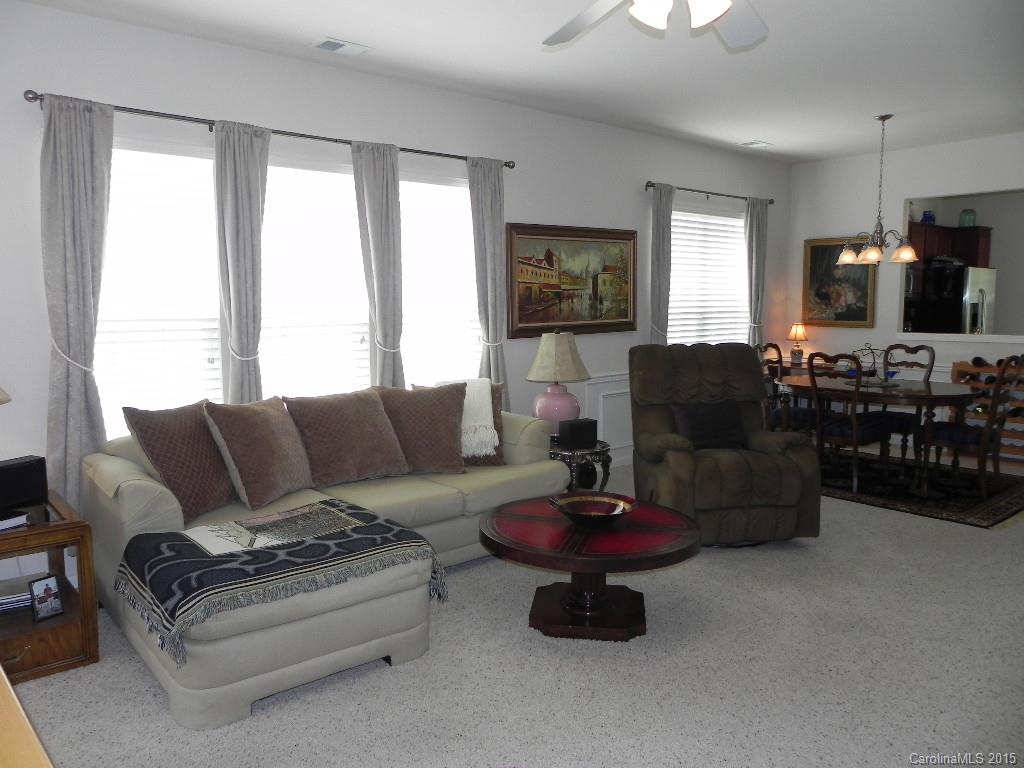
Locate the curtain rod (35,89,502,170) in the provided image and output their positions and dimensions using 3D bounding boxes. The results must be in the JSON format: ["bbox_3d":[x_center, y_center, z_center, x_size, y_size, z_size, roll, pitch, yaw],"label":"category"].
[{"bbox_3d":[-1.061,-1.378,4.328,2.900,0.070,0.110,-6,9,-42],"label":"curtain rod"}]

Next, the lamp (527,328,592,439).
[{"bbox_3d":[0.299,0.019,5.050,0.420,0.725,0.420,0,7,0],"label":"lamp"}]

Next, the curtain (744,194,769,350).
[{"bbox_3d":[2.324,-0.698,7.343,0.310,2.148,0.100,-6,9,-40],"label":"curtain"}]

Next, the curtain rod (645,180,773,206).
[{"bbox_3d":[1.777,-1.663,6.805,1.871,0.065,0.100,-6,9,-40],"label":"curtain rod"}]

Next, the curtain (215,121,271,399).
[{"bbox_3d":[-1.427,-0.307,4.144,0.300,2.148,0.100,-6,9,-40],"label":"curtain"}]

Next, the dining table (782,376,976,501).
[{"bbox_3d":[2.754,0.358,5.905,1.090,0.710,1.400,-6,9,-40],"label":"dining table"}]

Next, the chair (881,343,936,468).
[{"bbox_3d":[3.156,0.189,6.338,0.540,1.000,0.470,-6,9,-42],"label":"chair"}]

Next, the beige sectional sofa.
[{"bbox_3d":[-0.604,0.617,3.771,2.360,0.780,1.520,-5,8,-38],"label":"beige sectional sofa"}]

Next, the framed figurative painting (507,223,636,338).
[{"bbox_3d":[0.480,-0.772,5.814,1.382,0.797,0.050,-6,9,-40],"label":"framed figurative painting"}]

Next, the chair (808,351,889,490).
[{"bbox_3d":[2.499,0.263,5.727,0.550,1.000,0.470,-6,9,-42],"label":"chair"}]

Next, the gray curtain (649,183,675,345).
[{"bbox_3d":[1.249,-0.586,6.425,0.260,2.148,0.100,-6,9,-40],"label":"gray curtain"}]

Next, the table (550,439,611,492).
[{"bbox_3d":[0.385,0.620,4.903,0.470,0.450,0.470,0,7,0],"label":"table"}]

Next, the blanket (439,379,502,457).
[{"bbox_3d":[-0.259,0.207,4.690,0.350,0.470,0.220,-5,8,-38],"label":"blanket"}]

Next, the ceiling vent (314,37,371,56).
[{"bbox_3d":[-0.901,-1.794,4.122,0.285,0.020,0.180,-6,9,-42],"label":"ceiling vent"}]

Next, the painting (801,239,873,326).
[{"bbox_3d":[3.238,-1.009,7.647,0.040,0.860,0.715,-6,9,-42],"label":"painting"}]

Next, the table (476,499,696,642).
[{"bbox_3d":[0.339,0.827,3.419,0.960,0.432,0.960,0,7,0],"label":"table"}]

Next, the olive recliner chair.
[{"bbox_3d":[1.216,0.325,4.663,0.960,1.080,0.940,-1,7,-6],"label":"olive recliner chair"}]

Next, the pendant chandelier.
[{"bbox_3d":[2.820,-1.470,5.882,0.626,1.101,0.626,0,7,0],"label":"pendant chandelier"}]

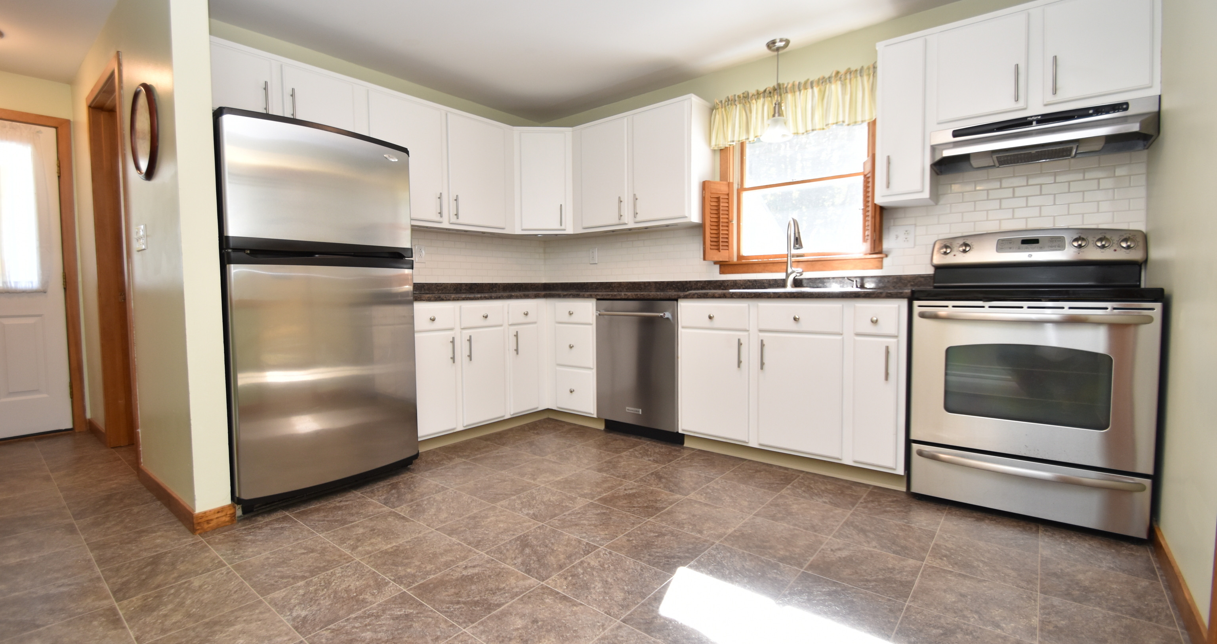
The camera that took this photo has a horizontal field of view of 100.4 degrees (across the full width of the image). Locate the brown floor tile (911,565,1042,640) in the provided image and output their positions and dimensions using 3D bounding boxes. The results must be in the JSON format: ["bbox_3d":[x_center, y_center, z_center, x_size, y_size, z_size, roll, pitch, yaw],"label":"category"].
[{"bbox_3d":[1.089,0.828,1.512,0.298,0.010,0.298,2,4,39],"label":"brown floor tile"}]

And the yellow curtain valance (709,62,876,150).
[{"bbox_3d":[1.097,-1.288,3.098,1.025,0.320,0.080,2,3,38],"label":"yellow curtain valance"}]

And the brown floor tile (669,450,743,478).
[{"bbox_3d":[0.536,0.790,2.800,0.303,0.015,0.299,2,3,39],"label":"brown floor tile"}]

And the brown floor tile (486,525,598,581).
[{"bbox_3d":[-0.236,0.821,1.816,0.305,0.010,0.298,2,4,39],"label":"brown floor tile"}]

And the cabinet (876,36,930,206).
[{"bbox_3d":[1.531,-0.990,2.603,0.230,0.785,0.320,2,4,38],"label":"cabinet"}]

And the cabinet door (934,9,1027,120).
[{"bbox_3d":[1.674,-1.130,2.283,0.331,0.414,0.020,2,4,38],"label":"cabinet door"}]

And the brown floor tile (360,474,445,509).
[{"bbox_3d":[-0.991,0.813,2.435,0.303,0.015,0.299,2,3,39],"label":"brown floor tile"}]

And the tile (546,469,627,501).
[{"bbox_3d":[-0.101,0.806,2.497,0.303,0.015,0.299,2,3,39],"label":"tile"}]

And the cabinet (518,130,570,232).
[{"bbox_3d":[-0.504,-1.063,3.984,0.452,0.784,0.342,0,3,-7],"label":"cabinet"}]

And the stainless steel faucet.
[{"bbox_3d":[1.109,-0.401,3.004,0.085,0.434,0.230,0,3,6],"label":"stainless steel faucet"}]

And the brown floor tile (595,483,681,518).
[{"bbox_3d":[0.138,0.803,2.291,0.304,0.010,0.300,2,4,39],"label":"brown floor tile"}]

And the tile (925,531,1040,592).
[{"bbox_3d":[1.298,0.827,1.758,0.303,0.015,0.299,2,3,39],"label":"tile"}]

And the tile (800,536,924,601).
[{"bbox_3d":[0.845,0.813,1.689,0.301,0.010,0.298,2,3,38],"label":"tile"}]

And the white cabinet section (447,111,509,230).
[{"bbox_3d":[-1.004,-1.027,3.580,0.325,0.735,0.480,2,4,38],"label":"white cabinet section"}]

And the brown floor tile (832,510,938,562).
[{"bbox_3d":[1.029,0.803,1.920,0.301,0.010,0.297,2,3,38],"label":"brown floor tile"}]

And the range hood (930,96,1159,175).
[{"bbox_3d":[1.938,-0.826,2.320,0.756,0.151,0.322,2,3,38],"label":"range hood"}]

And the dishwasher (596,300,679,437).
[{"bbox_3d":[0.351,0.300,3.400,0.600,0.860,0.620,2,4,38],"label":"dishwasher"}]

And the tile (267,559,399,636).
[{"bbox_3d":[-0.840,0.837,1.552,0.301,0.010,0.295,2,4,39],"label":"tile"}]

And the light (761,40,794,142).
[{"bbox_3d":[0.986,-1.339,2.955,0.187,0.556,0.187,2,4,39],"label":"light"}]

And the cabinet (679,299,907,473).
[{"bbox_3d":[1.063,0.271,2.881,1.178,0.802,0.621,2,4,38],"label":"cabinet"}]

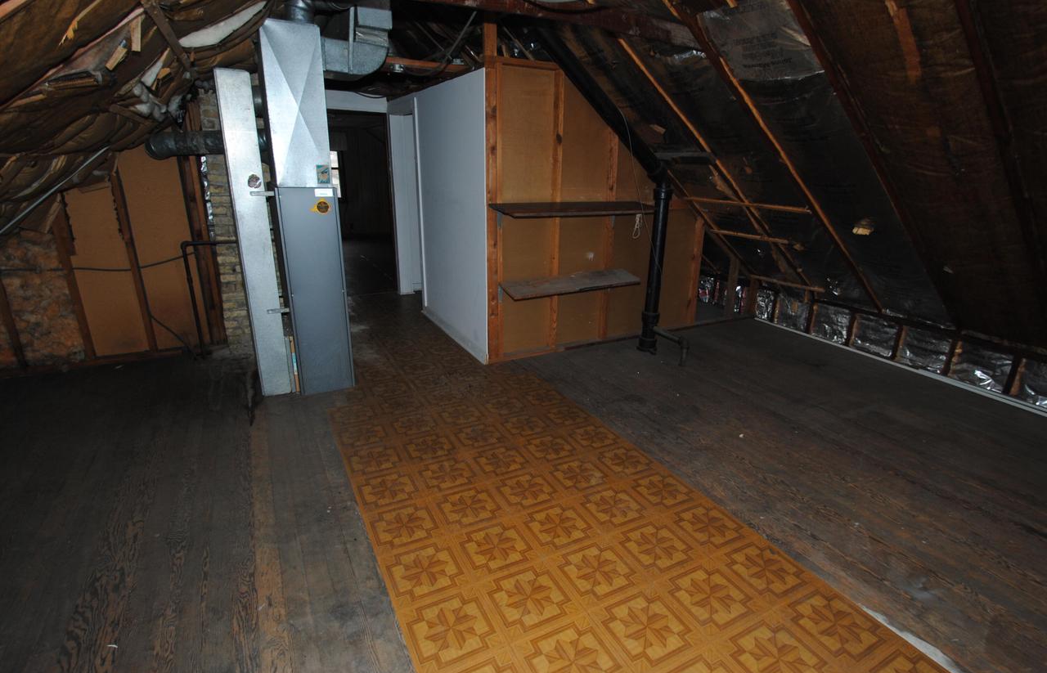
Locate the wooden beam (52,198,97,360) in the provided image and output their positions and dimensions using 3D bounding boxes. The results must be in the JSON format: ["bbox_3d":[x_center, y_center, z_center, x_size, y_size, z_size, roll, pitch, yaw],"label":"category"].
[{"bbox_3d":[-3.280,-0.409,3.626,0.053,1.186,0.084,-7,20,-27],"label":"wooden beam"}]

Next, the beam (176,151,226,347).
[{"bbox_3d":[-2.547,-0.660,3.952,0.115,1.513,0.094,-7,20,-27],"label":"beam"}]

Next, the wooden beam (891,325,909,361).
[{"bbox_3d":[3.503,0.054,4.597,0.075,0.331,0.056,-7,20,-27],"label":"wooden beam"}]

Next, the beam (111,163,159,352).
[{"bbox_3d":[-2.946,-0.560,3.763,0.053,1.392,0.084,-7,20,-27],"label":"beam"}]

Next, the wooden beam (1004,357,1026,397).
[{"bbox_3d":[3.852,0.309,3.877,0.075,0.300,0.059,-7,20,-27],"label":"wooden beam"}]

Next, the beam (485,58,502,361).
[{"bbox_3d":[-0.234,-0.897,3.874,0.119,2.259,0.081,-7,20,-27],"label":"beam"}]

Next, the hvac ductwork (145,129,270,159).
[{"bbox_3d":[-2.205,-1.358,3.492,0.736,0.168,0.181,-7,20,-27],"label":"hvac ductwork"}]

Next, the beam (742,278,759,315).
[{"bbox_3d":[2.771,-0.486,5.992,0.072,0.452,0.069,-7,20,-27],"label":"beam"}]

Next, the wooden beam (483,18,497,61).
[{"bbox_3d":[-0.240,-2.079,3.489,0.094,0.250,0.056,-7,20,-27],"label":"wooden beam"}]

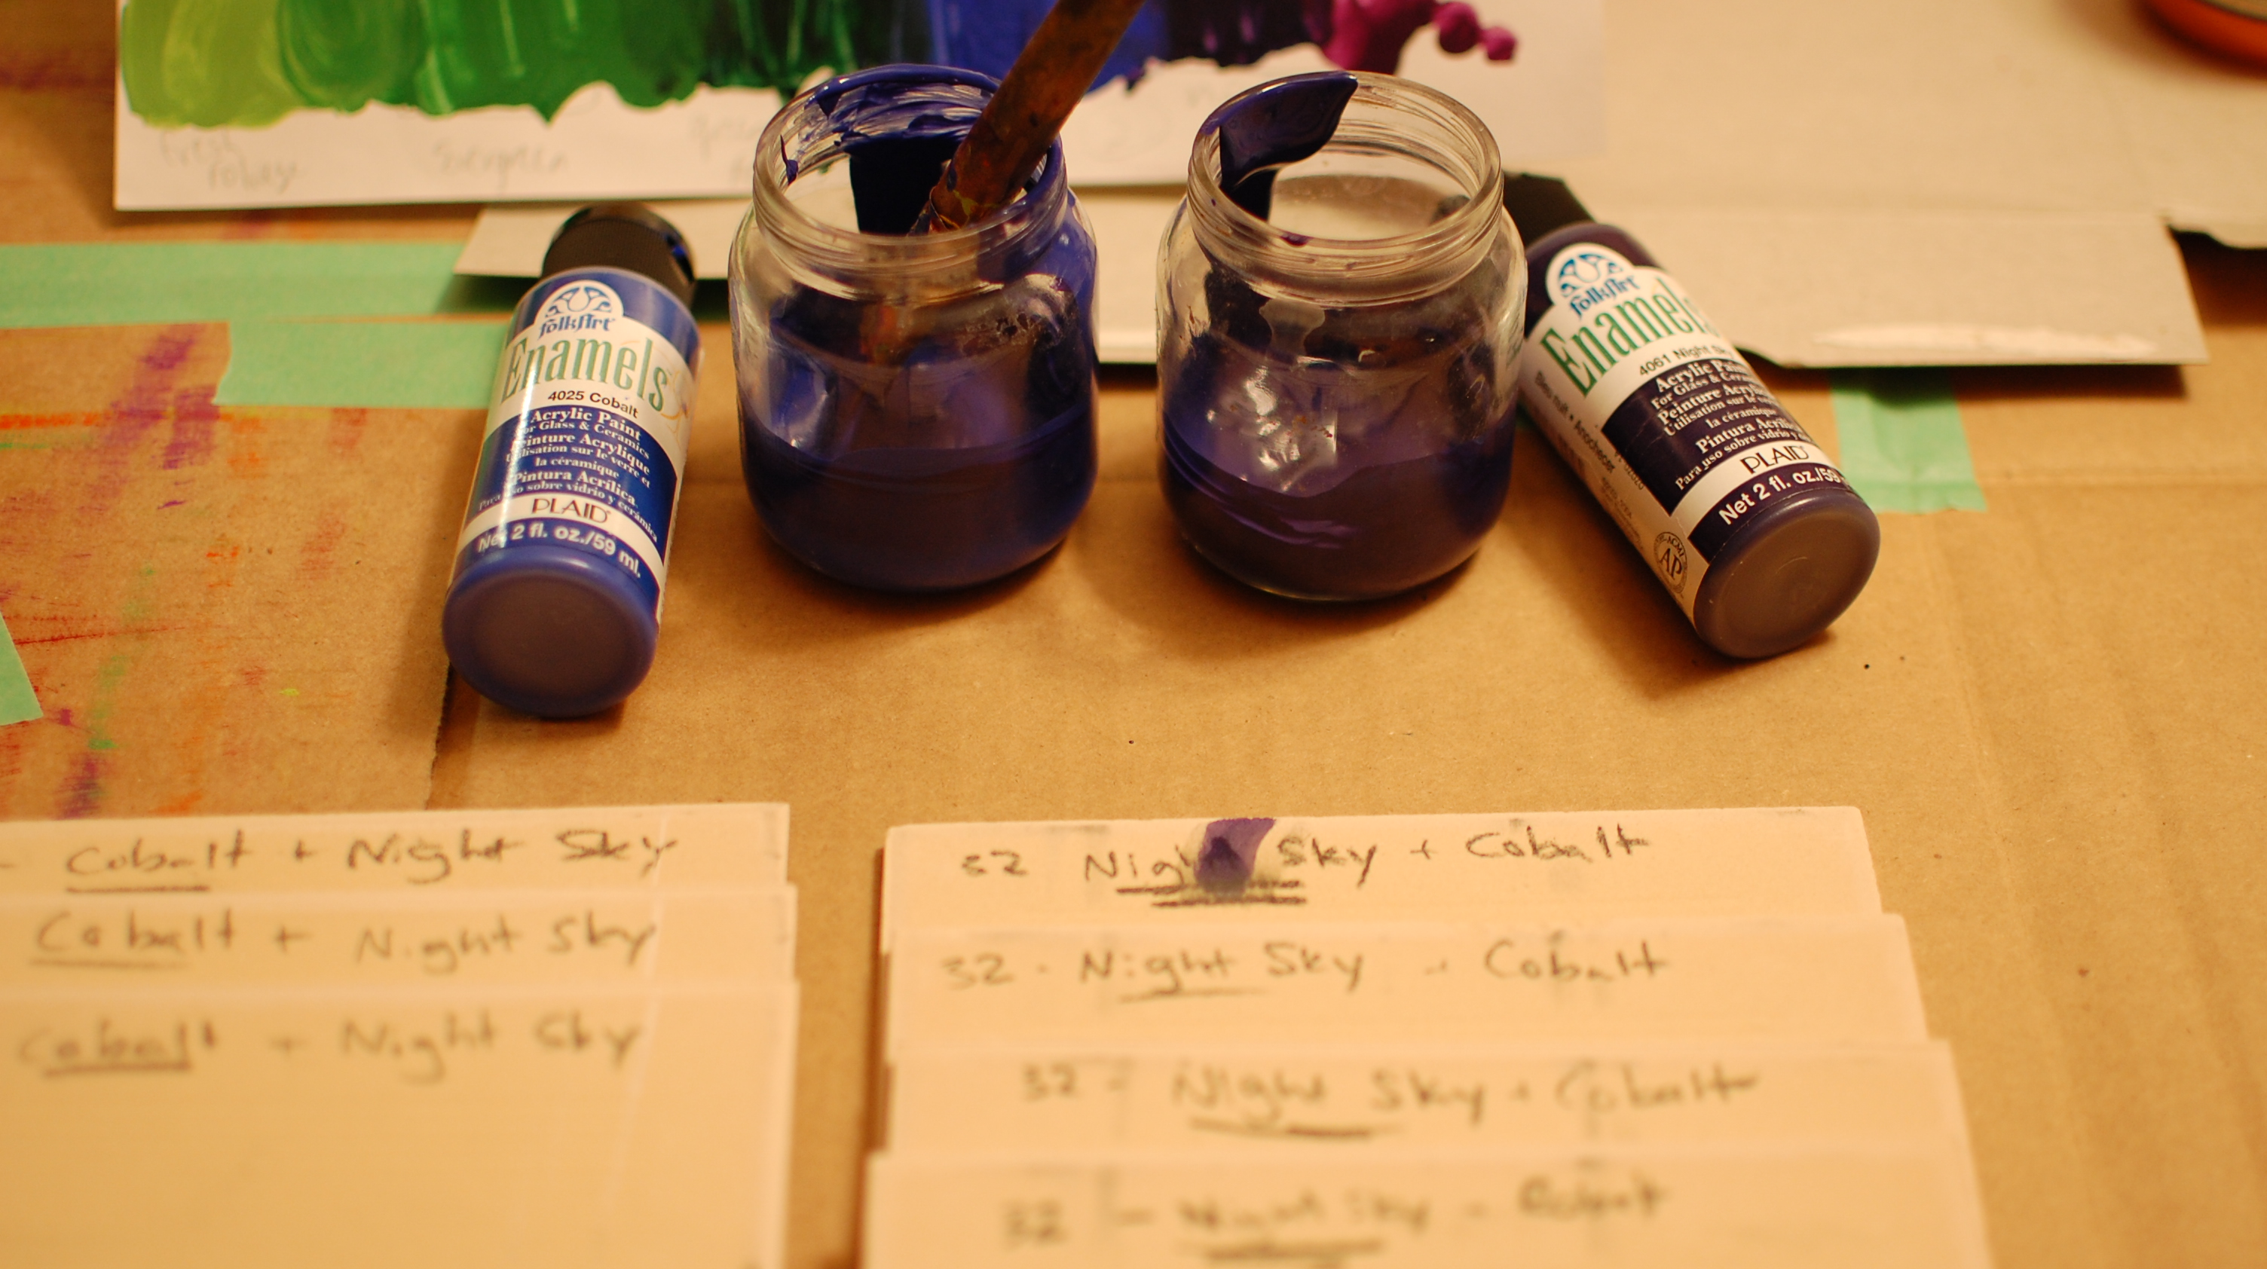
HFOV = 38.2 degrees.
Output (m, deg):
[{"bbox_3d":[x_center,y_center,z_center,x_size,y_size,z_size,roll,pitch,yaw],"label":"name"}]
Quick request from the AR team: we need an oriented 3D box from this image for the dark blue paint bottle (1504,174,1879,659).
[{"bbox_3d":[0.090,-0.041,0.573,0.034,0.034,0.106,-15,45,-16],"label":"dark blue paint bottle"}]

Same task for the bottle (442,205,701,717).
[{"bbox_3d":[-0.094,-0.033,0.564,0.034,0.034,0.106,5,43,-4],"label":"bottle"}]

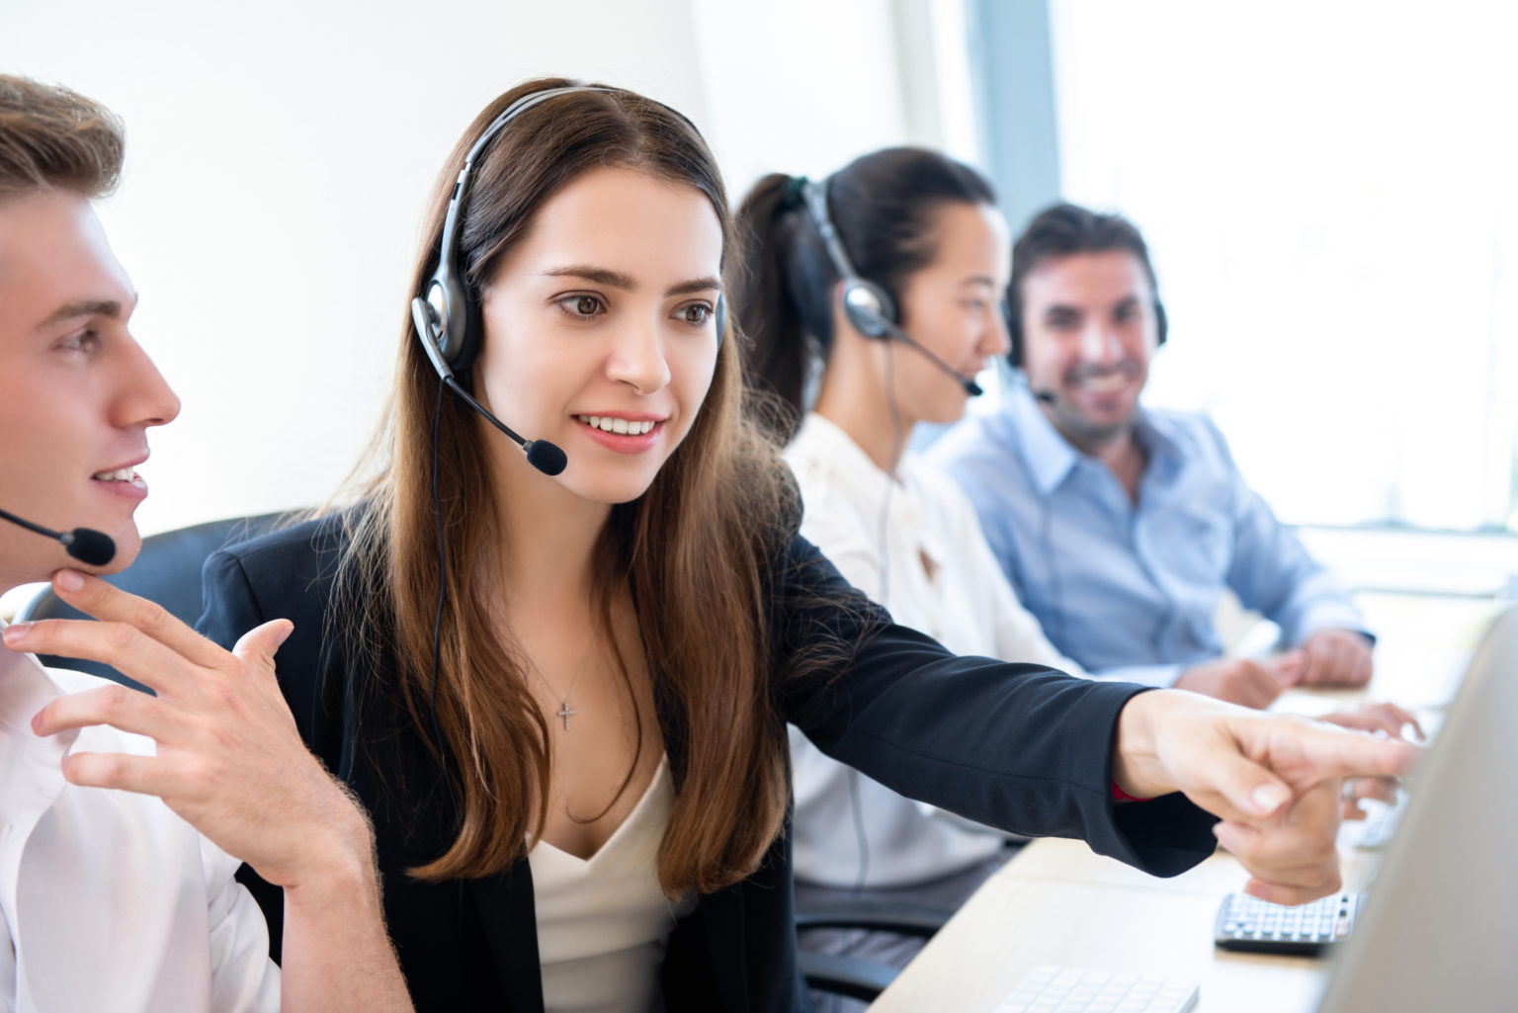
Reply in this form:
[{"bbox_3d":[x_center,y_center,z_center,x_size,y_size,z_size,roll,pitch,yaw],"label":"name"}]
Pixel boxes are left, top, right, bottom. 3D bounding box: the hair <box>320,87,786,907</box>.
[{"bbox_3d":[-0.102,-0.013,1.420,0.250,0.450,0.250,-6,10,-25],"label":"hair"}]

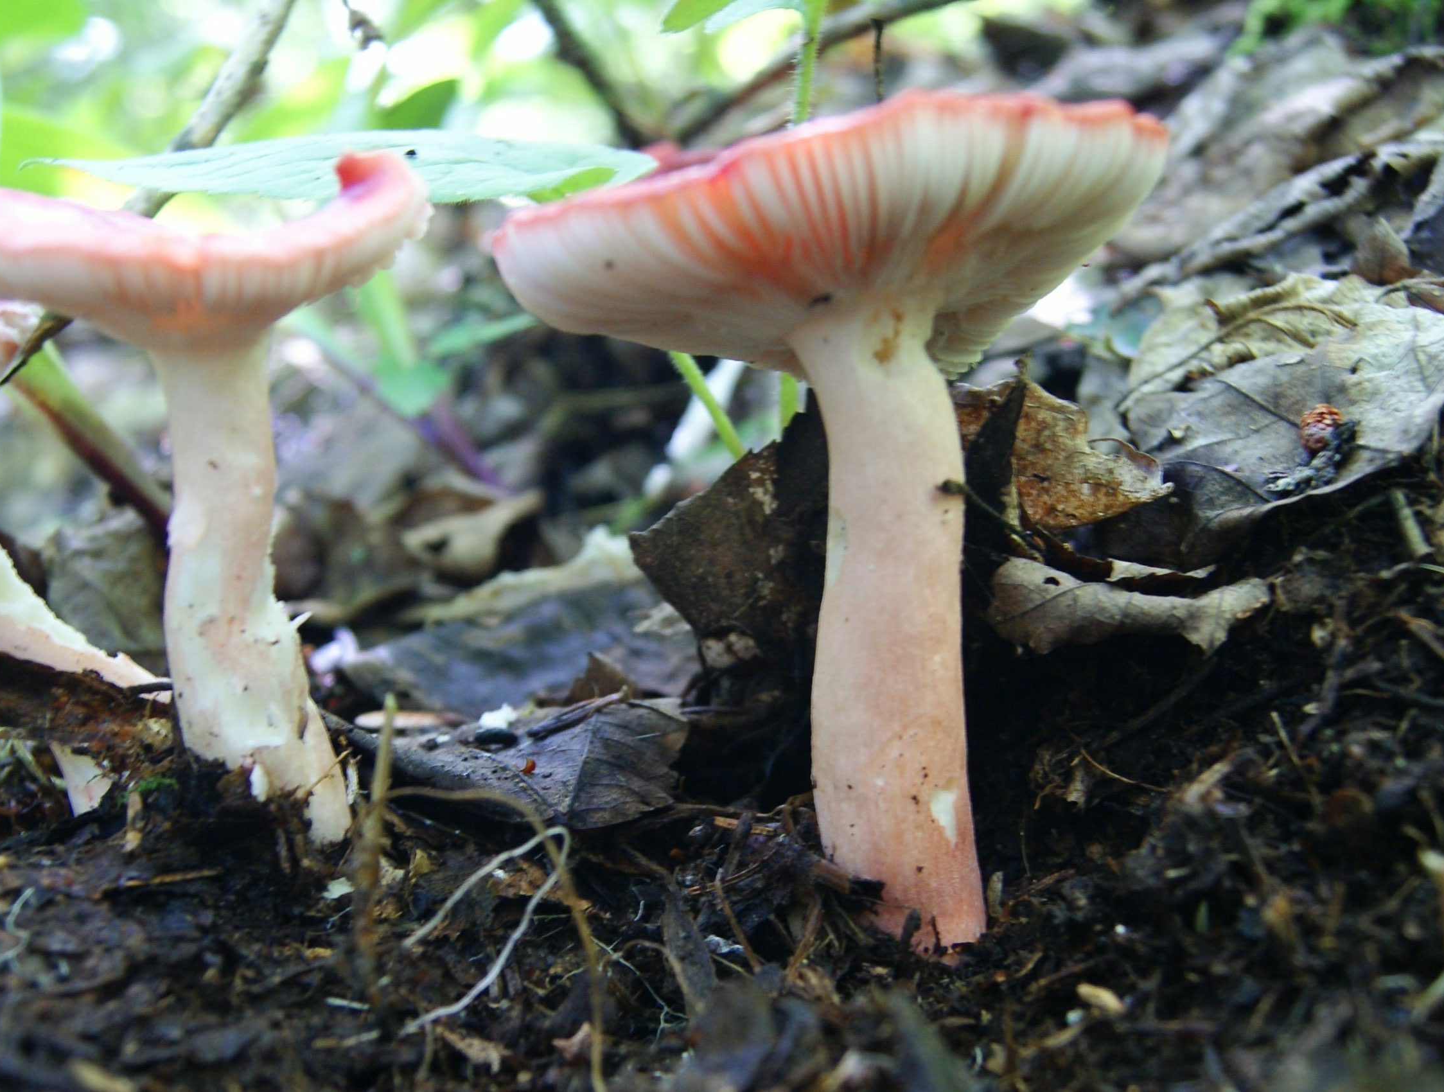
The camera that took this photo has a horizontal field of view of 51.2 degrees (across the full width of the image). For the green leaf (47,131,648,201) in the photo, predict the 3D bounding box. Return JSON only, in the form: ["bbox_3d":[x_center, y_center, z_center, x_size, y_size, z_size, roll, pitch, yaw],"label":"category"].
[{"bbox_3d":[-0.072,-0.073,0.290,0.119,0.013,0.042,0,23,0],"label":"green leaf"}]

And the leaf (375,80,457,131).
[{"bbox_3d":[-0.091,-0.129,0.450,0.028,0.020,0.025,0,7,0],"label":"leaf"}]

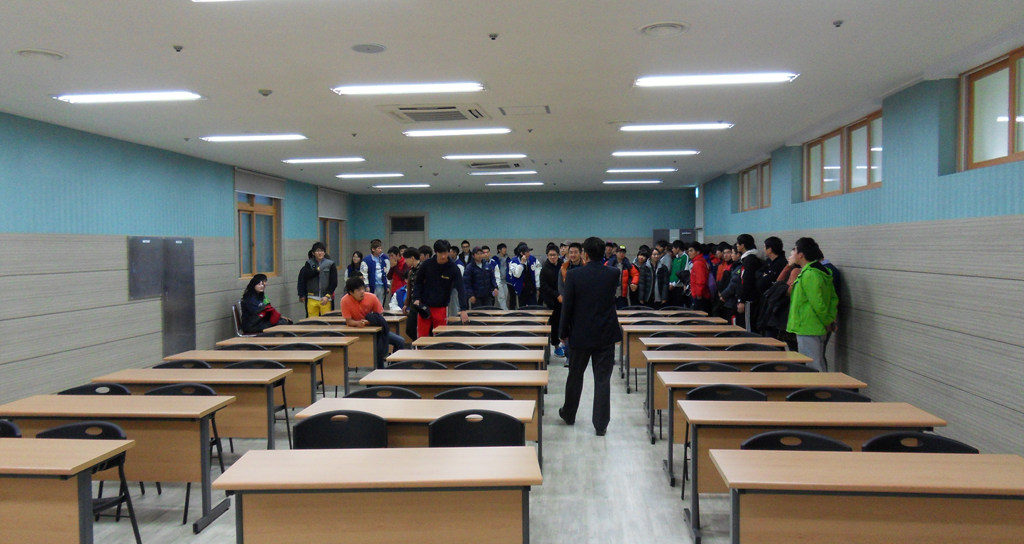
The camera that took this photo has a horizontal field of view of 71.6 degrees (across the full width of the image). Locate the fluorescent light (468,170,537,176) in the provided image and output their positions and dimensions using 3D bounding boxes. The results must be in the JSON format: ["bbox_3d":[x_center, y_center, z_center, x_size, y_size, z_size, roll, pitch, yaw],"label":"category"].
[{"bbox_3d":[-0.155,-1.755,12.444,1.250,0.080,0.300,0,2,6],"label":"fluorescent light"}]

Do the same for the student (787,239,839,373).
[{"bbox_3d":[2.775,0.550,6.575,0.420,1.745,0.530,1,2,26],"label":"student"}]

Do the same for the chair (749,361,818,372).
[{"bbox_3d":[2.086,1.093,5.306,0.490,0.780,0.490,0,2,4],"label":"chair"}]

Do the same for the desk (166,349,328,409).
[{"bbox_3d":[-2.367,1.114,6.432,1.348,0.723,0.466,0,2,4],"label":"desk"}]

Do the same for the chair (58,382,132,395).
[{"bbox_3d":[-2.808,1.133,4.573,0.500,0.770,0.520,0,2,4],"label":"chair"}]

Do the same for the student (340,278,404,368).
[{"bbox_3d":[-1.734,0.725,8.782,0.750,1.310,0.650,-1,2,-23],"label":"student"}]

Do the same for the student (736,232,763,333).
[{"bbox_3d":[2.996,0.416,8.972,0.310,1.774,0.460,0,2,3],"label":"student"}]

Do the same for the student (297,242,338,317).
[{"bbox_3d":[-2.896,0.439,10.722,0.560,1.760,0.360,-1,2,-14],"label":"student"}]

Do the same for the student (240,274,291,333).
[{"bbox_3d":[-3.524,0.688,10.380,0.760,1.300,0.500,0,2,7],"label":"student"}]

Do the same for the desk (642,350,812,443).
[{"bbox_3d":[1.803,1.059,6.028,1.318,0.723,0.450,0,2,5],"label":"desk"}]

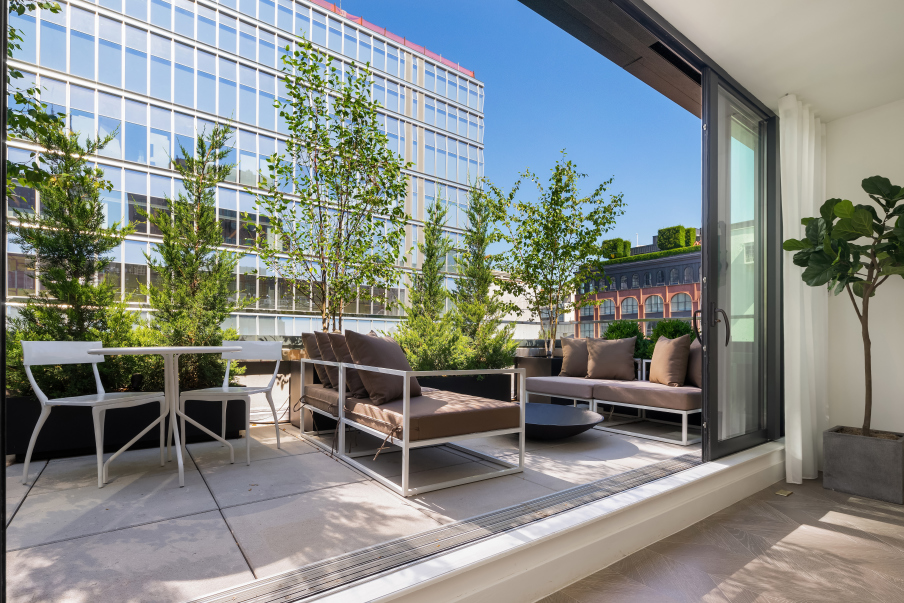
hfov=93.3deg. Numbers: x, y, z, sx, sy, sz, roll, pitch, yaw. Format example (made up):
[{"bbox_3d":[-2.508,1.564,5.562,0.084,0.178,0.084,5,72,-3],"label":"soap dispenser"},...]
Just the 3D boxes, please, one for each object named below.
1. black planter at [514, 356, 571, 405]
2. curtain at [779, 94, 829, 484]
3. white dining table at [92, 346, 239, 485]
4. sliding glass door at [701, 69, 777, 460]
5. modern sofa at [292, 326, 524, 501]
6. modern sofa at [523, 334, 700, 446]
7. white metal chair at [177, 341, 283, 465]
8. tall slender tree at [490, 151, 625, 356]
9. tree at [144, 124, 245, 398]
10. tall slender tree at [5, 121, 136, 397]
[{"bbox_3d":[1.221,0.978,5.392,0.606,0.616,0.606,4,-6,-36],"label":"black planter"},{"bbox_3d":[2.881,-0.094,3.506,0.566,2.889,0.172,4,-6,-36],"label":"curtain"},{"bbox_3d":[-1.680,0.655,2.575,0.770,0.755,0.770,2,-3,-35],"label":"white dining table"},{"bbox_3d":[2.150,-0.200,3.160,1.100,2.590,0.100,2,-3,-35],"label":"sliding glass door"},{"bbox_3d":[-0.435,0.651,3.201,0.889,0.869,1.798,4,-6,-36],"label":"modern sofa"},{"bbox_3d":[1.640,0.765,4.180,0.860,0.850,1.720,2,-3,-35],"label":"modern sofa"},{"bbox_3d":[-1.510,0.670,2.990,0.490,0.800,0.530,0,-3,6],"label":"white metal chair"},{"bbox_3d":[1.400,-0.645,5.720,1.650,2.750,1.500,0,-3,0],"label":"tall slender tree"},{"bbox_3d":[-2.152,-0.387,3.573,0.707,2.202,0.687,4,-6,-36],"label":"tree"},{"bbox_3d":[-2.780,-0.320,3.140,0.800,2.020,0.770,2,-3,-35],"label":"tall slender tree"}]

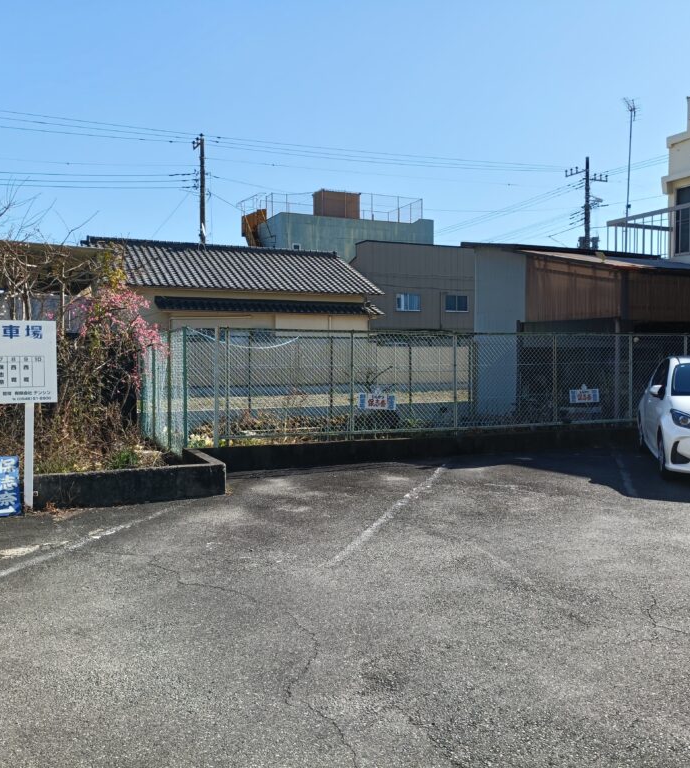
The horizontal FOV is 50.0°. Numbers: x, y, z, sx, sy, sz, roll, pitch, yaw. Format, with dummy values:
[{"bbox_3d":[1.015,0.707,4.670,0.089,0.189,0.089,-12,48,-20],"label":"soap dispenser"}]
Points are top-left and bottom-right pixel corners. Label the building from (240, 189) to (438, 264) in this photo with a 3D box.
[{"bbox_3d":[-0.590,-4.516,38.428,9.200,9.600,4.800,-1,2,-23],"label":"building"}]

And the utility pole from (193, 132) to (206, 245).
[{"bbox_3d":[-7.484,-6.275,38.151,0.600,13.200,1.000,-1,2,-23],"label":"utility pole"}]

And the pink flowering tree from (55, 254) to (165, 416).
[{"bbox_3d":[-3.056,-0.408,9.592,1.300,2.250,1.250,-1,2,-23],"label":"pink flowering tree"}]

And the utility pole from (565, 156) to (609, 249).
[{"bbox_3d":[15.014,-6.996,45.848,2.100,13.970,1.800,-1,2,-23],"label":"utility pole"}]

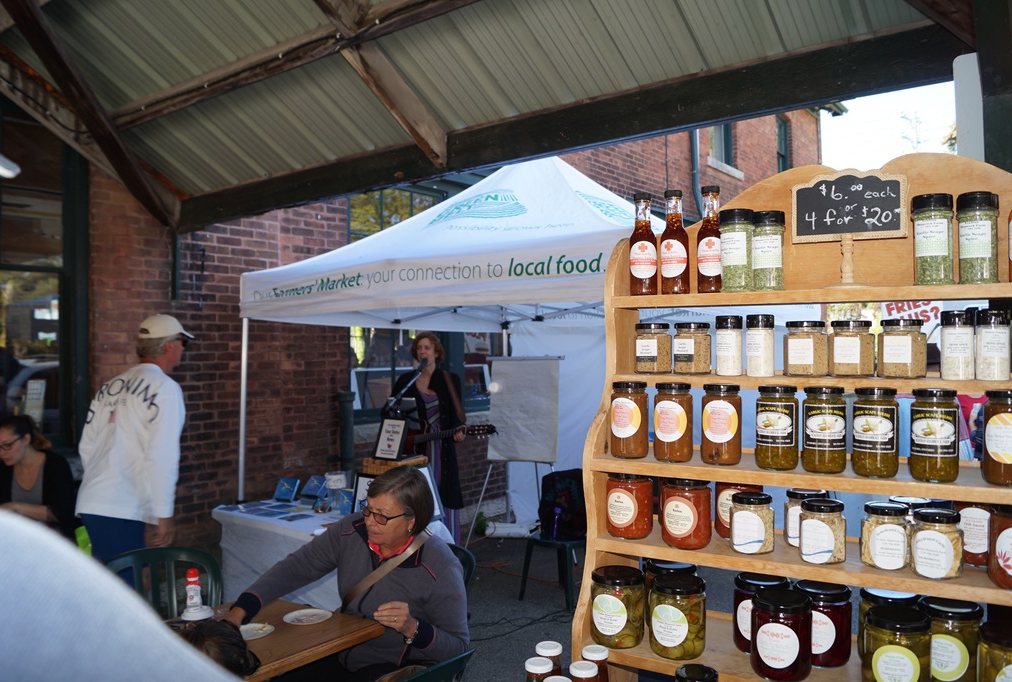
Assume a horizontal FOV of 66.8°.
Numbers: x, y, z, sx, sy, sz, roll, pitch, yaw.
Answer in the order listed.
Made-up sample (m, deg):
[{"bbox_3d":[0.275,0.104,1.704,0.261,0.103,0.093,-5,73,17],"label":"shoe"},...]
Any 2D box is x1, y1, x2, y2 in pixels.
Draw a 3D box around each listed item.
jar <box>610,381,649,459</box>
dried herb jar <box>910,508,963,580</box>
[{"bbox_3d":[0.212,0.134,1.315,0.062,0.126,0.062,0,-1,0],"label":"jar"},{"bbox_3d":[0.603,0.282,1.073,0.066,0.085,0.060,-1,-1,35],"label":"dried herb jar"}]

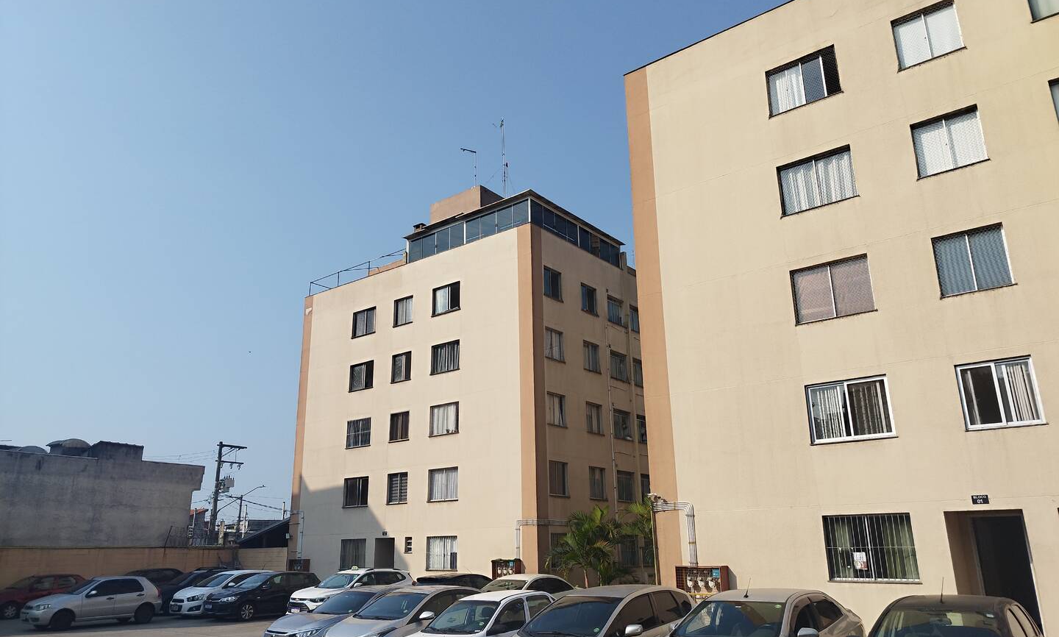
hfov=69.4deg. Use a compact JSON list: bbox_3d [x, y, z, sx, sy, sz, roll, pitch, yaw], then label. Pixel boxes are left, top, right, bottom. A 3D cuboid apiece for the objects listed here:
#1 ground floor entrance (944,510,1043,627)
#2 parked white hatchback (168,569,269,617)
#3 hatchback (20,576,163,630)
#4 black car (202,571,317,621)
[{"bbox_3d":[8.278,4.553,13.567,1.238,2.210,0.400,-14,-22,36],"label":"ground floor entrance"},{"bbox_3d":[-10.868,9.908,27.689,1.740,1.520,4.100,-13,-21,35],"label":"parked white hatchback"},{"bbox_3d":[-13.352,8.662,23.533,1.640,1.440,3.830,-14,-22,37],"label":"hatchback"},{"bbox_3d":[-8.886,9.351,25.889,1.740,1.490,4.160,-14,-21,35],"label":"black car"}]

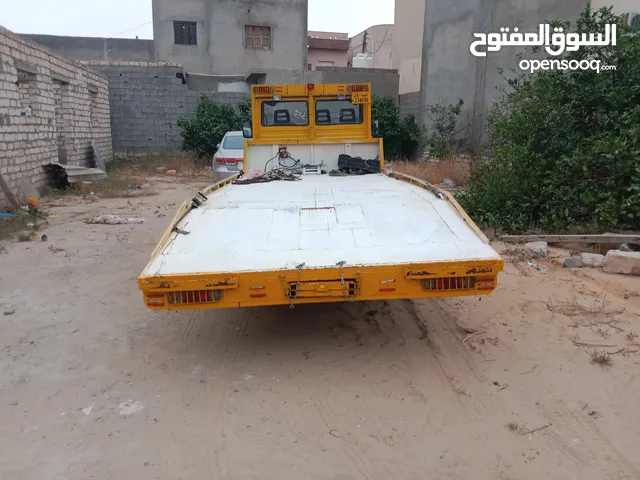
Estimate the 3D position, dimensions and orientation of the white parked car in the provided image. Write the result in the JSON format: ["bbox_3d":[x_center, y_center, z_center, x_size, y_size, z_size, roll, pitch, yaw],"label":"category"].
[{"bbox_3d":[-1.966,-2.317,14.343,1.840,1.470,4.800,-1,14,-8],"label":"white parked car"}]

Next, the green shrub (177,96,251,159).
[{"bbox_3d":[-3.303,-3.664,16.406,2.600,2.250,2.000,-1,12,-10],"label":"green shrub"}]

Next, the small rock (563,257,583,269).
[{"bbox_3d":[3.010,0.255,5.921,0.200,0.110,0.160,7,14,27],"label":"small rock"}]

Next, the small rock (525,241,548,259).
[{"bbox_3d":[2.791,0.118,6.394,0.270,0.175,0.200,6,13,24],"label":"small rock"}]

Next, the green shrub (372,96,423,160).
[{"bbox_3d":[2.342,-3.704,16.585,2.000,2.250,1.900,1,12,3],"label":"green shrub"}]

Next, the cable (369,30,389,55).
[{"bbox_3d":[3.314,-11.187,28.276,1.200,1.450,0.400,1,12,3],"label":"cable"}]

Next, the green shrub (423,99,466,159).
[{"bbox_3d":[4.004,-3.529,15.799,1.450,2.000,1.300,2,12,5],"label":"green shrub"}]

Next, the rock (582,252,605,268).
[{"bbox_3d":[3.274,0.232,5.965,0.250,0.145,0.190,8,14,29],"label":"rock"}]

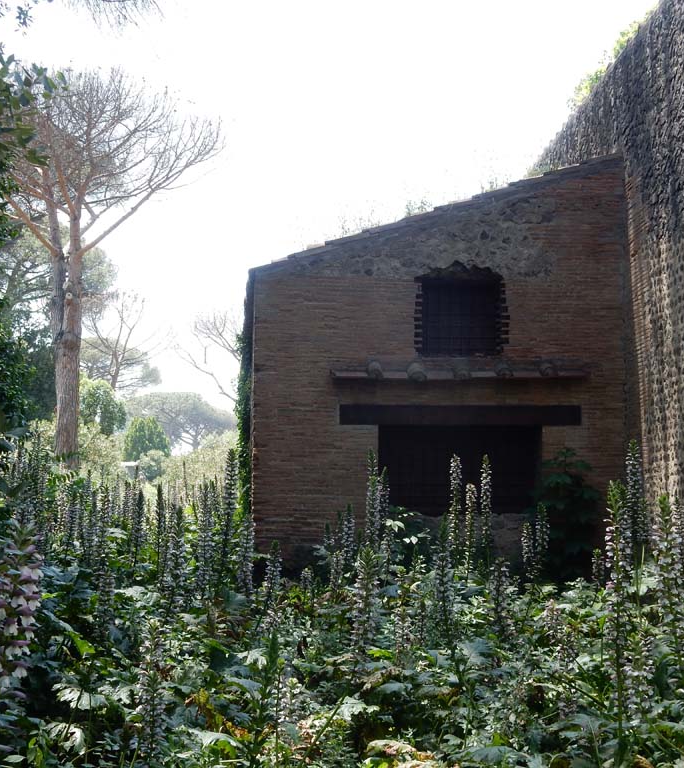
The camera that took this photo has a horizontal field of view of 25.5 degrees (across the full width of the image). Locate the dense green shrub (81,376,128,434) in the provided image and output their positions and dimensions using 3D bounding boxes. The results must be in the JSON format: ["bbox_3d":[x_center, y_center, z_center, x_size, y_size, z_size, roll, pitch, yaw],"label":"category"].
[{"bbox_3d":[-8.255,0.879,52.000,1.720,2.340,1.720,0,-4,-1],"label":"dense green shrub"}]

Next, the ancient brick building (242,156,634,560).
[{"bbox_3d":[1.108,0.129,20.996,4.700,5.450,5.000,0,-4,-1],"label":"ancient brick building"}]

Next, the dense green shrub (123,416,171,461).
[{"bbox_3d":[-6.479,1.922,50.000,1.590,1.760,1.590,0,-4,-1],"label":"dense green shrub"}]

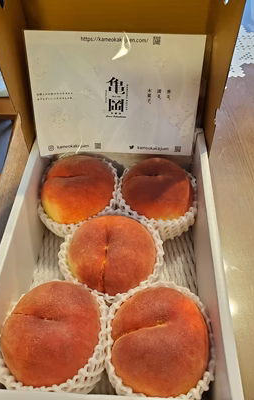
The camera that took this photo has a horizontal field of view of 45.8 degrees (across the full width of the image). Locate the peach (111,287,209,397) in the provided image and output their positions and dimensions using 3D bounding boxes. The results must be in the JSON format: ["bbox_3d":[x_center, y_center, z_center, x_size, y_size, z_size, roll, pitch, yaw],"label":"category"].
[{"bbox_3d":[0.031,0.131,0.287,0.092,0.085,0.092,1,55,4],"label":"peach"}]

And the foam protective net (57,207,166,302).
[{"bbox_3d":[-0.014,0.075,0.347,0.110,0.067,0.110,1,55,4],"label":"foam protective net"}]

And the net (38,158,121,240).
[{"bbox_3d":[-0.061,0.001,0.407,0.103,0.067,0.103,1,55,4],"label":"net"}]

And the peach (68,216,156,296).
[{"bbox_3d":[-0.015,0.064,0.332,0.096,0.088,0.096,1,55,4],"label":"peach"}]

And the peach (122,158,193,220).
[{"bbox_3d":[0.039,-0.010,0.385,0.091,0.084,0.091,1,55,4],"label":"peach"}]

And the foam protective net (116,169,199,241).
[{"bbox_3d":[0.040,0.003,0.404,0.102,0.065,0.102,1,55,4],"label":"foam protective net"}]

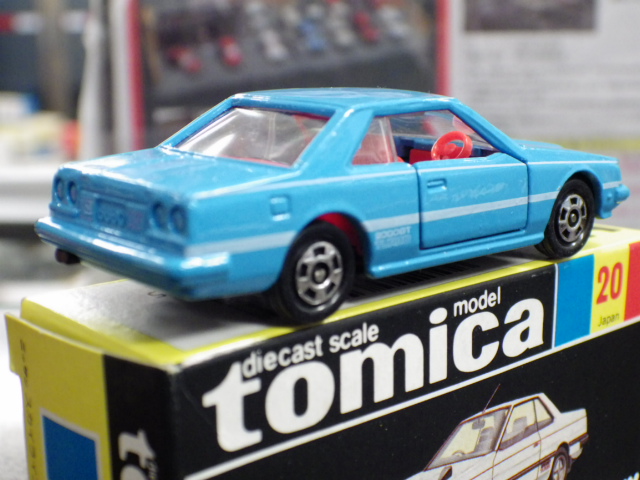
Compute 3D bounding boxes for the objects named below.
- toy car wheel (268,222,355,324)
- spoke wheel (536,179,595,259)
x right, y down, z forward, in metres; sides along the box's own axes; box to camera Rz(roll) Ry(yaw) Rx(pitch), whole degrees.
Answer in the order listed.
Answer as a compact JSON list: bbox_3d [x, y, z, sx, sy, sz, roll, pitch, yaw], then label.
[{"bbox_3d":[-0.001,0.003,0.108,0.010,0.010,0.003,-14,18,-43],"label":"toy car wheel"},{"bbox_3d":[0.031,-0.003,0.139,0.010,0.010,0.003,-14,18,-43],"label":"spoke wheel"}]

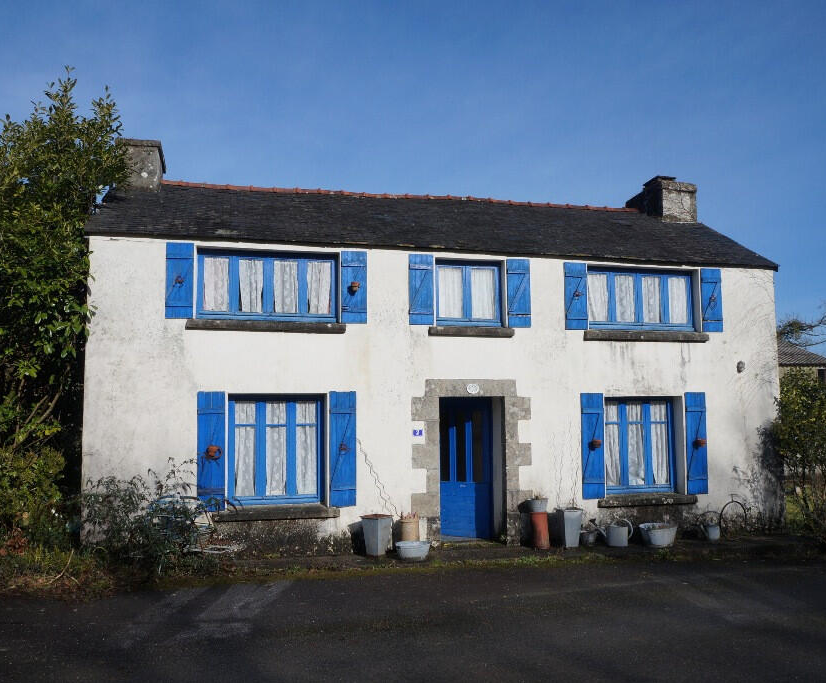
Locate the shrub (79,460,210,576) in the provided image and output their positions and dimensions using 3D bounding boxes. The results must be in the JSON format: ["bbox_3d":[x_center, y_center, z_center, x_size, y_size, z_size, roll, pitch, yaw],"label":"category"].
[{"bbox_3d":[-3.192,2.072,9.200,1.420,1.300,1.050,1,-5,-16],"label":"shrub"}]

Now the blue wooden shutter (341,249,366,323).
[{"bbox_3d":[-0.809,-0.741,10.592,0.351,1.010,0.040,1,-4,-14],"label":"blue wooden shutter"}]

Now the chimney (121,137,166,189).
[{"bbox_3d":[-4.305,-2.630,12.260,0.605,0.819,1.170,1,-5,-15],"label":"chimney"}]

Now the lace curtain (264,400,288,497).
[{"bbox_3d":[-1.825,1.439,10.254,0.291,1.266,0.040,1,-4,-15],"label":"lace curtain"}]

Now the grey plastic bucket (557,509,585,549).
[{"bbox_3d":[2.191,2.598,10.768,0.282,0.529,0.282,1,-4,-15],"label":"grey plastic bucket"}]

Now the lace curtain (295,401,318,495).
[{"bbox_3d":[-1.431,1.441,10.362,0.293,1.266,0.040,1,-4,-15],"label":"lace curtain"}]

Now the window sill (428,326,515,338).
[{"bbox_3d":[0.795,-0.114,10.857,1.259,0.125,0.250,1,-4,-15],"label":"window sill"}]

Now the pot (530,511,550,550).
[{"bbox_3d":[1.787,2.663,10.795,0.245,0.485,0.245,0,-4,0],"label":"pot"}]

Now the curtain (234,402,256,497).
[{"bbox_3d":[-2.216,1.427,10.148,0.285,1.259,0.040,1,-4,-15],"label":"curtain"}]

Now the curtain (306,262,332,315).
[{"bbox_3d":[-1.339,-0.753,10.946,0.342,0.756,0.040,1,-5,-15],"label":"curtain"}]

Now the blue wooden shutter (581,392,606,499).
[{"bbox_3d":[2.684,1.557,11.441,0.372,1.561,0.050,1,-5,-15],"label":"blue wooden shutter"}]

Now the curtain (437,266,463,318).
[{"bbox_3d":[0.550,-0.696,11.068,0.380,0.746,0.040,1,-4,-15],"label":"curtain"}]

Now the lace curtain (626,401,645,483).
[{"bbox_3d":[3.526,1.616,12.172,0.338,1.316,0.050,1,-5,-16],"label":"lace curtain"}]

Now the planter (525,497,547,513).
[{"bbox_3d":[1.718,2.256,10.632,0.321,0.195,0.321,0,-4,0],"label":"planter"}]

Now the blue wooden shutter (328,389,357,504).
[{"bbox_3d":[-0.946,1.454,10.396,0.366,1.542,0.040,1,-4,-14],"label":"blue wooden shutter"}]

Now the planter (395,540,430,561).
[{"bbox_3d":[0.007,2.751,10.125,0.468,0.214,0.439,0,-5,0],"label":"planter"}]

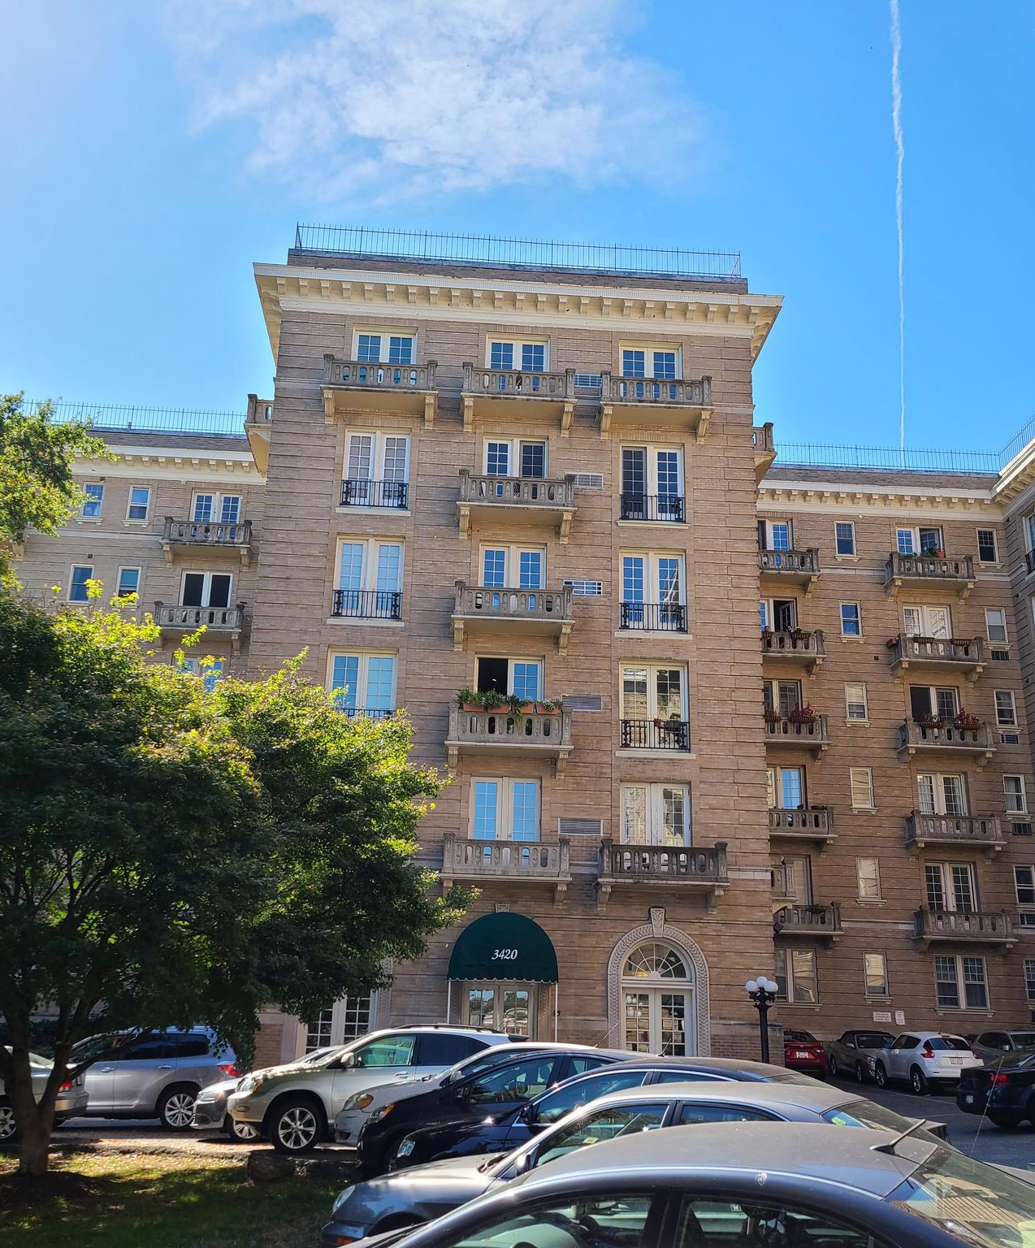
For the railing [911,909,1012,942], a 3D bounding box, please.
[{"bbox_3d":[14.796,10.001,41.329,3.100,1.020,1.000,2,-19,-4],"label":"railing"}]

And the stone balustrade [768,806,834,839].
[{"bbox_3d":[9.000,6.711,41.729,3.032,1.020,1.060,3,-19,-3],"label":"stone balustrade"}]

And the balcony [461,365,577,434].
[{"bbox_3d":[0.020,-5.892,33.112,3.040,1.509,1.030,3,-19,-3],"label":"balcony"}]

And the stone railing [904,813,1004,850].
[{"bbox_3d":[14.699,6.990,42.064,3.064,1.020,1.060,3,-19,-3],"label":"stone railing"}]

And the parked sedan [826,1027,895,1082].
[{"bbox_3d":[10.719,12.998,37.486,1.820,1.440,4.850,2,-19,-2],"label":"parked sedan"}]

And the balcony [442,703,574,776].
[{"bbox_3d":[-0.216,2.945,31.281,3.170,1.560,1.040,3,-18,-3],"label":"balcony"}]

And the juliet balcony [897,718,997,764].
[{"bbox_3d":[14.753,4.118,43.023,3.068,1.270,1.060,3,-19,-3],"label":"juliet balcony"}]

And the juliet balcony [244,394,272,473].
[{"bbox_3d":[-7.319,-5.283,36.705,0.950,1.530,3.100,2,-19,-4],"label":"juliet balcony"}]

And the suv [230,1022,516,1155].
[{"bbox_3d":[-1.990,6.956,18.707,4.770,1.710,1.910,8,-19,-18],"label":"suv"}]

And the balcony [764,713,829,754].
[{"bbox_3d":[9.003,3.808,42.374,3.070,1.310,1.030,2,-18,-4],"label":"balcony"}]

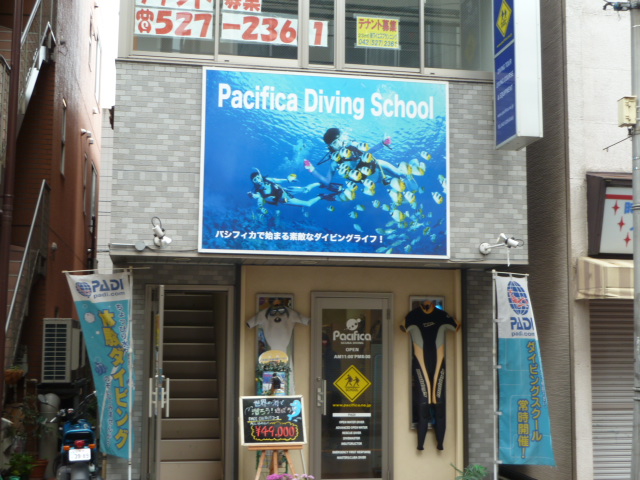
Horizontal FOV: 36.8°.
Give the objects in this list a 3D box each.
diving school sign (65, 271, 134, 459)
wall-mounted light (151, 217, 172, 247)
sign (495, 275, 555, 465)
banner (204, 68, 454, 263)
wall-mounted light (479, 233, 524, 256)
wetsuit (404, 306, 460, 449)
[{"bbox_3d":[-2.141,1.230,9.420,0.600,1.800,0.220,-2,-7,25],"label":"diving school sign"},{"bbox_3d":[-1.417,-0.068,8.577,0.192,0.208,0.550,2,-6,-10],"label":"wall-mounted light"},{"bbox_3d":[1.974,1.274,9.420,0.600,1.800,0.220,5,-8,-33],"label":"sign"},{"bbox_3d":[0.073,-0.712,9.150,2.399,1.743,0.080,2,-6,-10],"label":"banner"},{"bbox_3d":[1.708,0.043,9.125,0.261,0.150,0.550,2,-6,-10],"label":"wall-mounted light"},{"bbox_3d":[1.165,1.411,9.966,0.595,1.513,0.120,2,-6,-10],"label":"wetsuit"}]

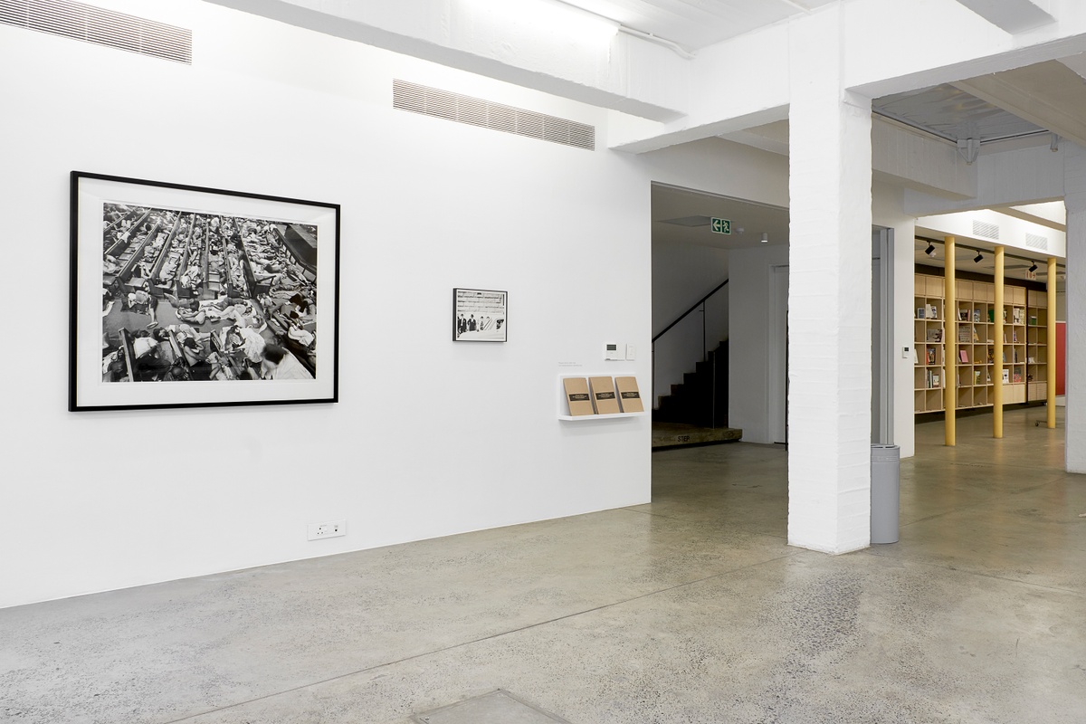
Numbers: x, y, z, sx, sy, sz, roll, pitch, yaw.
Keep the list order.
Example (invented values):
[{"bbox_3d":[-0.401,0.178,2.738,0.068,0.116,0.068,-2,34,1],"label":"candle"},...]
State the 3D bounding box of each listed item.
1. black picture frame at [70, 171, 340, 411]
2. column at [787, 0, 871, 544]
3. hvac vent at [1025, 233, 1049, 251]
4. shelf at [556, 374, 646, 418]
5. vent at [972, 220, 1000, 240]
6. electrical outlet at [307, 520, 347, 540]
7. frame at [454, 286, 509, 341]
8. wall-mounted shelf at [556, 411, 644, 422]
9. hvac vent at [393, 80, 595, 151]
[{"bbox_3d":[-1.709,-0.336,4.289,1.365,1.137,0.045,0,0,-39],"label":"black picture frame"},{"bbox_3d":[1.737,-0.484,4.953,0.357,3.203,0.323,0,0,-39],"label":"column"},{"bbox_3d":[7.331,-1.781,12.073,0.809,0.188,0.029,0,0,-39],"label":"hvac vent"},{"bbox_3d":[0.457,0.248,5.978,0.773,0.328,0.137,0,0,-39],"label":"shelf"},{"bbox_3d":[6.000,-1.777,11.000,0.797,0.180,0.029,0,0,-39],"label":"vent"},{"bbox_3d":[-1.239,0.971,4.693,0.233,0.094,0.015,0,0,-39],"label":"electrical outlet"},{"bbox_3d":[-0.407,-0.303,5.348,0.419,0.333,0.030,0,0,-39],"label":"frame"},{"bbox_3d":[0.457,0.401,5.978,0.773,0.029,0.137,0,0,-39],"label":"wall-mounted shelf"},{"bbox_3d":[-0.258,-1.636,5.470,1.662,0.182,0.029,0,0,-39],"label":"hvac vent"}]

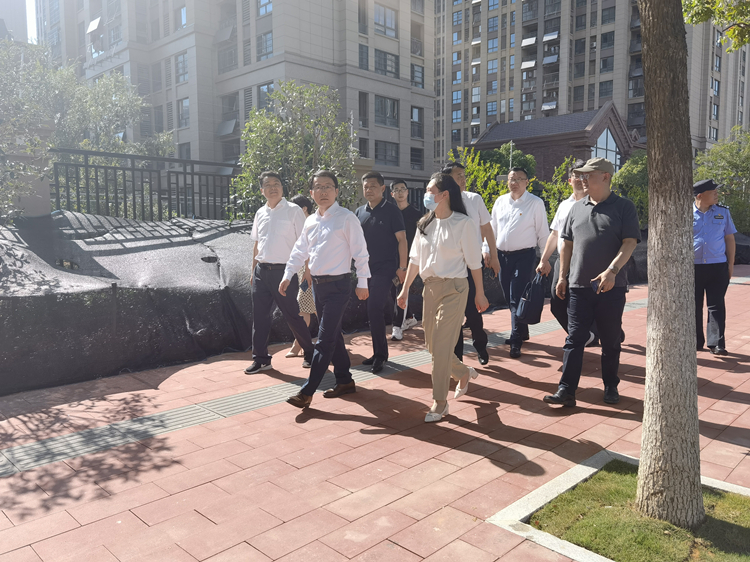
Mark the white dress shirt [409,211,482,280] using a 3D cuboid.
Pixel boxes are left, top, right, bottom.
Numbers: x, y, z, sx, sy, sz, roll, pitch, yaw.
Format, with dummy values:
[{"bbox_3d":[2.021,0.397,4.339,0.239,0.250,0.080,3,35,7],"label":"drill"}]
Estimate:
[{"bbox_3d":[0.491,-0.258,4.130,0.500,0.530,0.340,5,8,37],"label":"white dress shirt"}]

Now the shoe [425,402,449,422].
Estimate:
[{"bbox_3d":[0.406,0.870,3.852,0.085,0.100,0.240,5,7,41],"label":"shoe"}]

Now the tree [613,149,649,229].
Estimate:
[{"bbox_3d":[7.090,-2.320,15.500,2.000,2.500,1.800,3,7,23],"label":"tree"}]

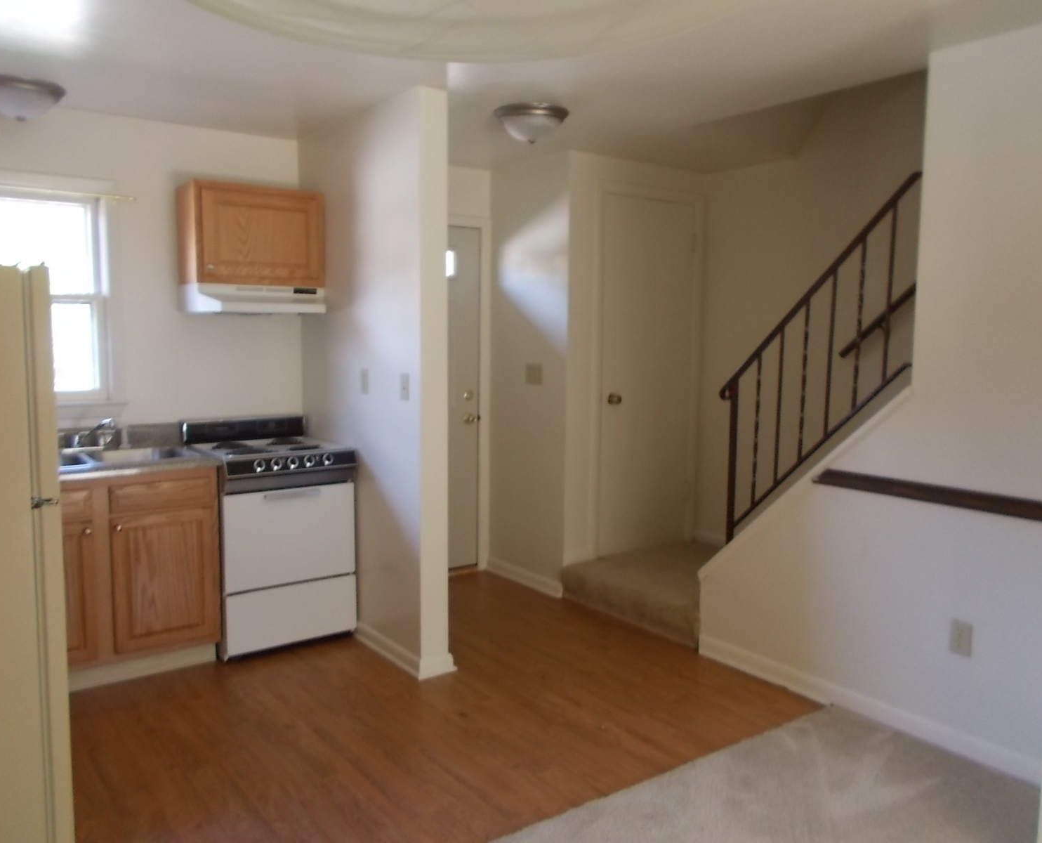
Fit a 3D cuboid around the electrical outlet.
[{"bbox_3d":[1.517,0.742,2.903,0.010,0.114,0.072,-4,7,-37],"label":"electrical outlet"}]

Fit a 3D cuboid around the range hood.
[{"bbox_3d":[-1.257,-0.578,4.039,0.608,0.136,0.445,-4,7,-37],"label":"range hood"}]

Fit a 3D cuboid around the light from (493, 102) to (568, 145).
[{"bbox_3d":[0.051,-1.285,3.675,0.330,0.126,0.330,0,5,0],"label":"light"}]

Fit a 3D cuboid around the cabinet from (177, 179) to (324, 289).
[{"bbox_3d":[-1.292,-0.877,4.061,0.608,0.458,0.320,-4,7,-37],"label":"cabinet"}]

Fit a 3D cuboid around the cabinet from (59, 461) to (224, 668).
[{"bbox_3d":[-1.844,0.584,3.617,0.905,0.787,0.600,-4,7,-37],"label":"cabinet"}]

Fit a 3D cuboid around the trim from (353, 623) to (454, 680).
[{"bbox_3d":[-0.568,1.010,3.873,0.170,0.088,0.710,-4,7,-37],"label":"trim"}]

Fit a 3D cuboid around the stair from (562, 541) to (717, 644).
[{"bbox_3d":[0.962,0.902,4.592,1.110,0.187,0.980,-4,7,-37],"label":"stair"}]

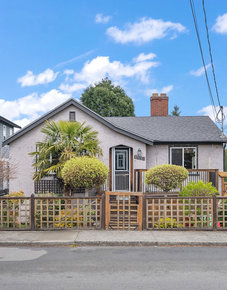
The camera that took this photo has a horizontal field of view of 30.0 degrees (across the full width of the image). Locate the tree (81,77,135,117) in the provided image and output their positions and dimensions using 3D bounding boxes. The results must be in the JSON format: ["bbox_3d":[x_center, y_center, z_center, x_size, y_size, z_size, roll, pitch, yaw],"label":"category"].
[{"bbox_3d":[-0.497,-1.033,35.000,4.900,9.200,4.900,0,-3,0],"label":"tree"}]

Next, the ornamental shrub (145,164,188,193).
[{"bbox_3d":[1.923,1.561,15.200,1.530,1.700,1.500,0,-3,0],"label":"ornamental shrub"}]

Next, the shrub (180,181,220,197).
[{"bbox_3d":[2.874,1.867,14.300,1.350,1.300,1.250,0,-3,0],"label":"shrub"}]

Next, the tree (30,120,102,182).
[{"bbox_3d":[-1.806,0.806,16.600,2.800,3.500,2.700,0,-3,0],"label":"tree"}]

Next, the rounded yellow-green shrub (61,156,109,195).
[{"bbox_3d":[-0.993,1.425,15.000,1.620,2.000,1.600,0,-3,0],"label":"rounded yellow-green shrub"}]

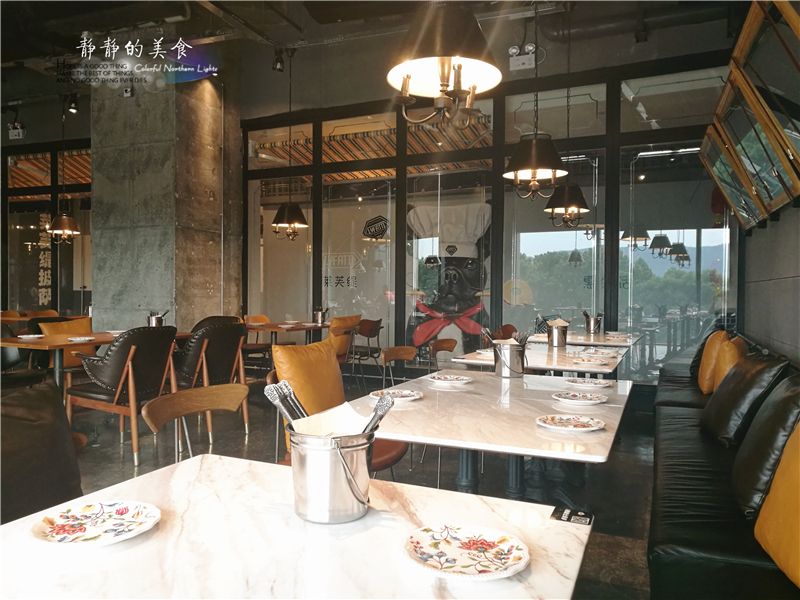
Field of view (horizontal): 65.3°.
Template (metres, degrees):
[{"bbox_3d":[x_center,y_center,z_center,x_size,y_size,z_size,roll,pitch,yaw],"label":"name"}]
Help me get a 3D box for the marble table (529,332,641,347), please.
[{"bbox_3d":[1.414,0.646,4.670,0.700,0.735,1.150,0,1,24],"label":"marble table"}]

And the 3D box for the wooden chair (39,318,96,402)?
[{"bbox_3d":[-2.855,0.581,5.428,0.600,0.810,0.600,1,1,23],"label":"wooden chair"}]

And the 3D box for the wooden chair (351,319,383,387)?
[{"bbox_3d":[-0.413,0.593,6.133,0.500,0.810,0.450,0,1,24],"label":"wooden chair"}]

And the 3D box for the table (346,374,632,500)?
[{"bbox_3d":[0.295,0.682,1.959,0.760,0.750,1.200,1,1,23],"label":"table"}]

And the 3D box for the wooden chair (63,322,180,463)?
[{"bbox_3d":[-1.816,0.596,4.095,0.580,0.830,0.540,0,1,24],"label":"wooden chair"}]

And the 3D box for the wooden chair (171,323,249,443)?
[{"bbox_3d":[-1.515,0.598,4.628,0.600,0.820,0.570,1,1,25],"label":"wooden chair"}]

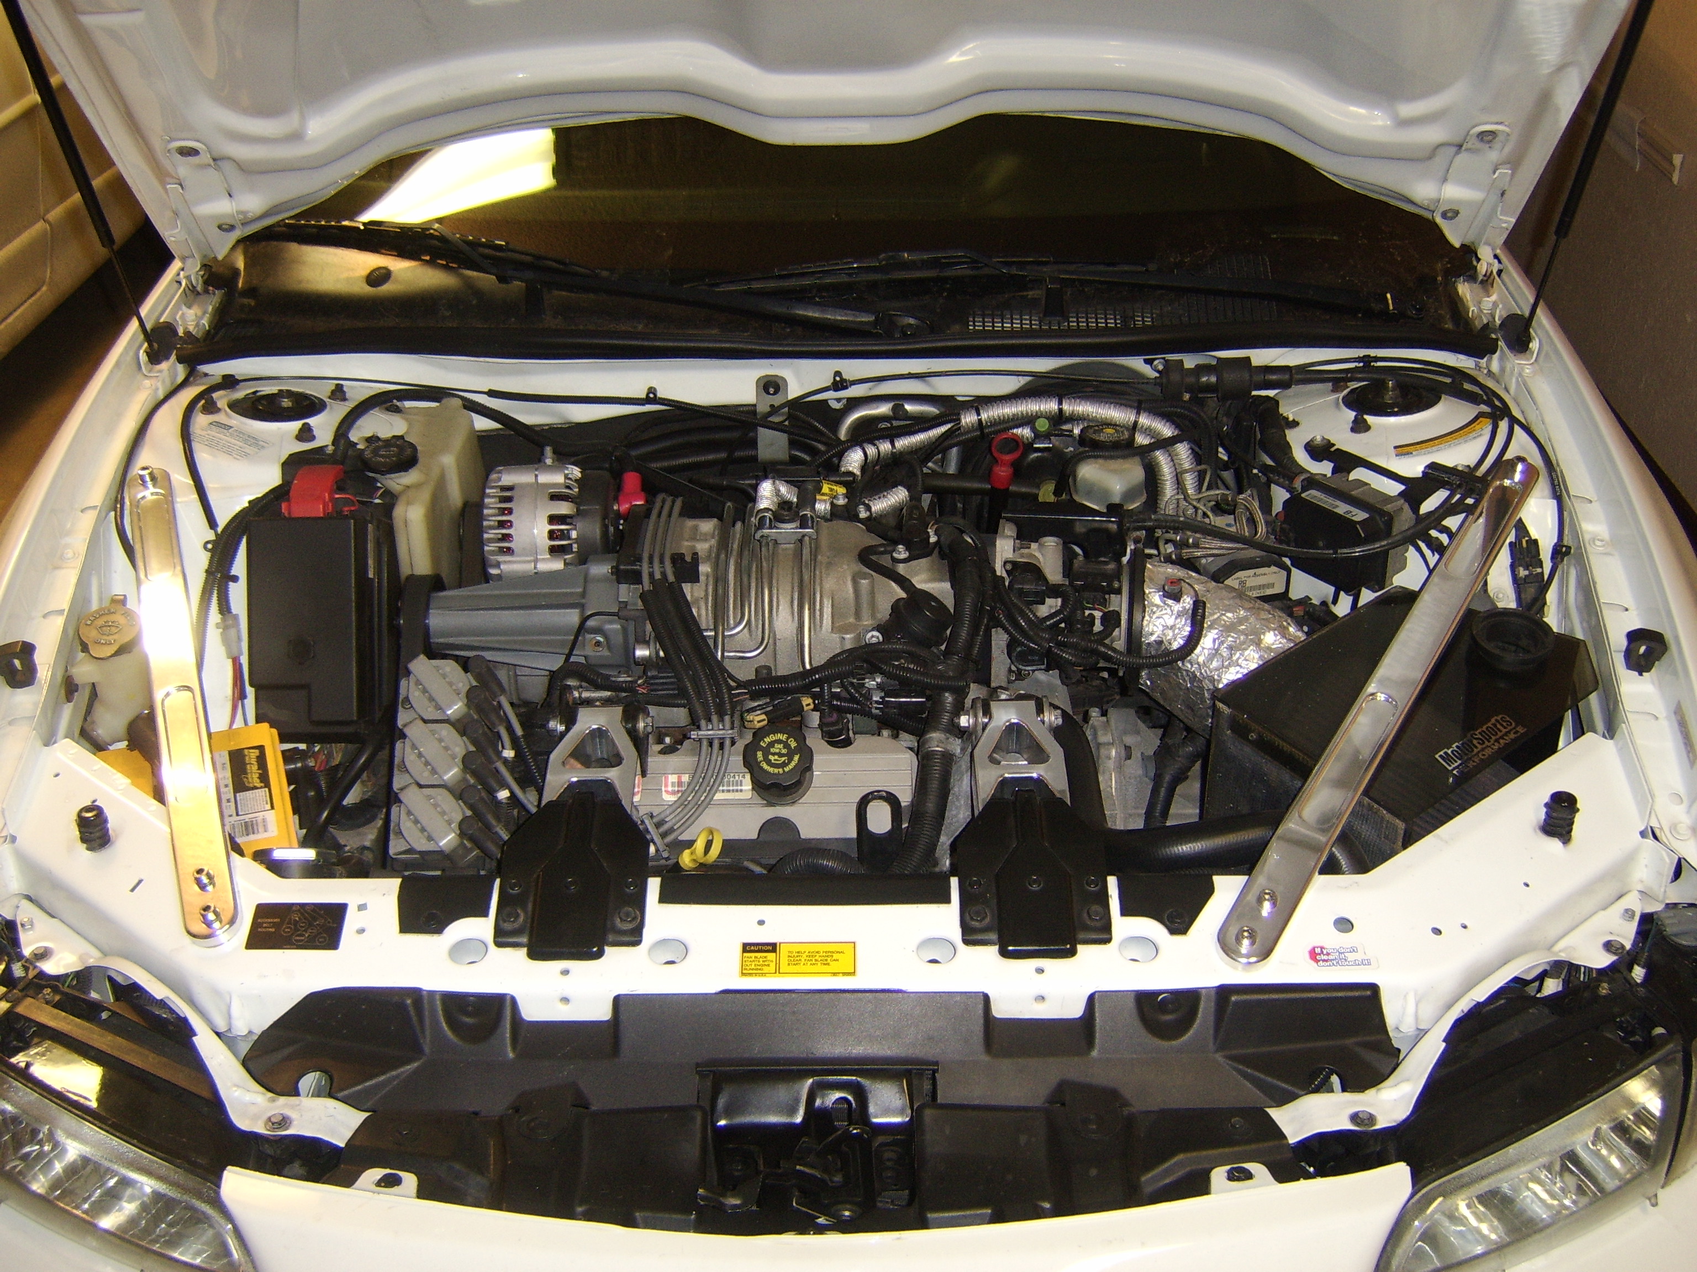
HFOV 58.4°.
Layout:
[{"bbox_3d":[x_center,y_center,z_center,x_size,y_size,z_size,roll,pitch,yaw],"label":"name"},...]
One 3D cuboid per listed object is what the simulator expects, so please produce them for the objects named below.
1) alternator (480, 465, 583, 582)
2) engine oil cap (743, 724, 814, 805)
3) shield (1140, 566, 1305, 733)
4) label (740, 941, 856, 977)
[{"bbox_3d":[-0.300,-0.103,1.480,0.130,0.140,0.140,0,36,1],"label":"alternator"},{"bbox_3d":[-0.056,0.106,1.250,0.058,0.040,0.058,-3,55,3],"label":"engine oil cap"},{"bbox_3d":[0.342,0.009,1.370,0.160,0.125,0.140,0,36,1],"label":"shield"},{"bbox_3d":[-0.035,0.224,1.050,0.080,0.001,0.033,0,36,1],"label":"label"}]

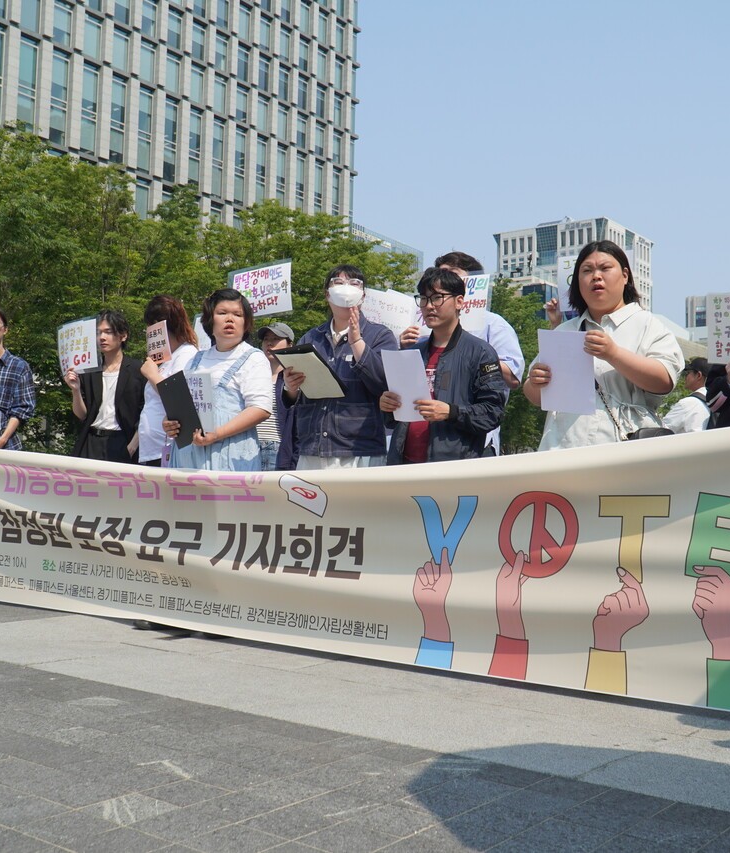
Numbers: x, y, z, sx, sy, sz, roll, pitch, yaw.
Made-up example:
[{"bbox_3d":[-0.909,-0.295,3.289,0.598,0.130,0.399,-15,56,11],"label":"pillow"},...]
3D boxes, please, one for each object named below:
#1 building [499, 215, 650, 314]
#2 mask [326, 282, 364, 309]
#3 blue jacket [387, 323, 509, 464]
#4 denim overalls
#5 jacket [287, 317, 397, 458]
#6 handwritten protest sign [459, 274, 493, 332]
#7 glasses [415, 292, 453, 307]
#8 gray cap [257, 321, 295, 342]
[{"bbox_3d":[71.093,-22.835,326.711,41.000,82.700,41.000,-1,-4,39],"label":"building"},{"bbox_3d":[-0.087,-0.573,4.200,0.155,0.105,0.090,1,-3,-3],"label":"mask"},{"bbox_3d":[0.344,-0.104,4.000,0.490,0.650,0.340,-1,-4,34],"label":"blue jacket"},{"bbox_3d":[-0.703,0.152,4.524,0.480,1.030,0.360,-1,-3,27],"label":"denim overalls"},{"bbox_3d":[-0.101,-0.175,4.300,0.500,0.640,0.360,0,-3,20],"label":"jacket"},{"bbox_3d":[0.403,-0.558,4.320,0.390,0.275,0.020,-1,-7,31],"label":"handwritten protest sign"},{"bbox_3d":[0.287,-0.526,3.960,0.145,0.050,0.145,-1,2,35],"label":"glasses"},{"bbox_3d":[-0.530,-0.566,5.750,0.180,0.150,0.260,-1,-3,34],"label":"gray cap"}]

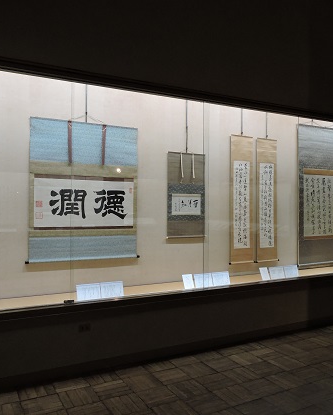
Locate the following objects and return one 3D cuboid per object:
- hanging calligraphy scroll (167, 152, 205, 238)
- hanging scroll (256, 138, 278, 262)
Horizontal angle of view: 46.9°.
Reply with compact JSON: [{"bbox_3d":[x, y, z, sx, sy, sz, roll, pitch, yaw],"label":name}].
[{"bbox_3d":[0.266,-0.152,4.932,0.574,1.082,0.040,0,0,-28],"label":"hanging calligraphy scroll"},{"bbox_3d":[1.476,-0.096,5.564,0.427,1.779,0.040,0,0,-28],"label":"hanging scroll"}]

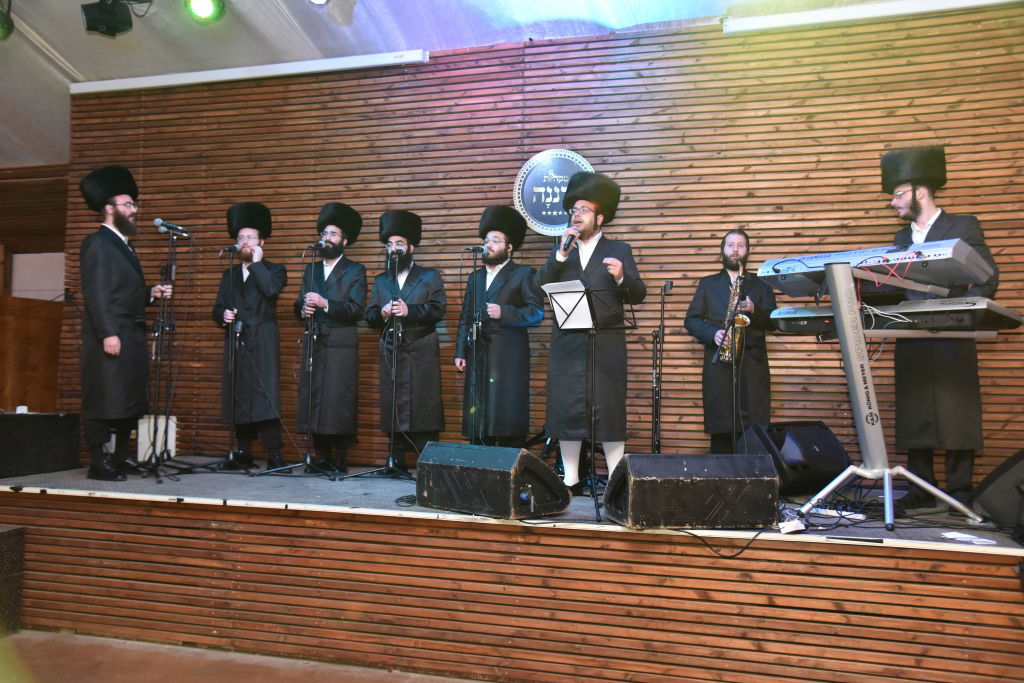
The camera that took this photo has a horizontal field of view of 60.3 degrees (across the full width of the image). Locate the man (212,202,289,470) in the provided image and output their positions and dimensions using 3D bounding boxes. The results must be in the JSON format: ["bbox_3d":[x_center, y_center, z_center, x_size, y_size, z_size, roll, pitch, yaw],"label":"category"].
[{"bbox_3d":[-1.903,-0.050,6.477,0.550,1.940,0.450,1,-3,3],"label":"man"}]

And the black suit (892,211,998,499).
[{"bbox_3d":[2.236,0.071,4.638,0.450,1.490,0.530,3,-3,-40],"label":"black suit"}]

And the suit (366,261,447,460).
[{"bbox_3d":[-0.723,0.136,6.083,0.540,1.350,0.400,1,-3,3],"label":"suit"}]

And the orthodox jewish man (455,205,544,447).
[{"bbox_3d":[-0.093,-0.016,5.930,0.570,1.840,0.420,0,-3,19],"label":"orthodox jewish man"}]

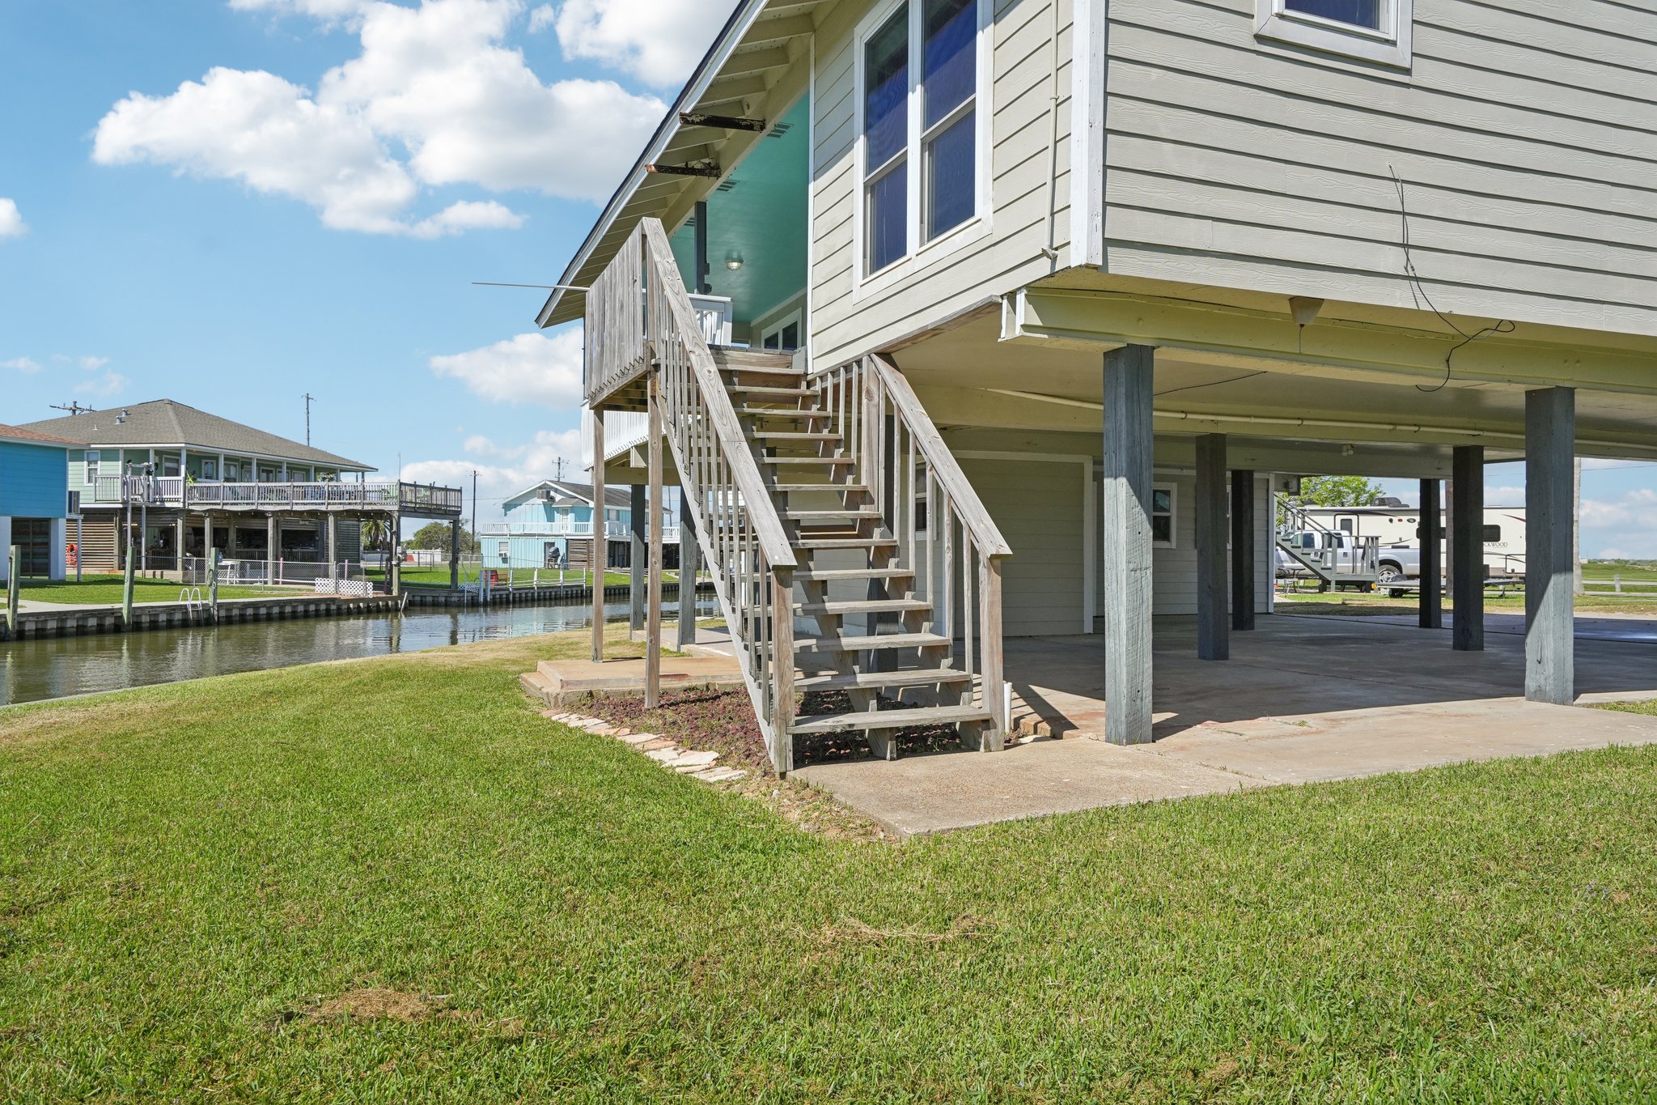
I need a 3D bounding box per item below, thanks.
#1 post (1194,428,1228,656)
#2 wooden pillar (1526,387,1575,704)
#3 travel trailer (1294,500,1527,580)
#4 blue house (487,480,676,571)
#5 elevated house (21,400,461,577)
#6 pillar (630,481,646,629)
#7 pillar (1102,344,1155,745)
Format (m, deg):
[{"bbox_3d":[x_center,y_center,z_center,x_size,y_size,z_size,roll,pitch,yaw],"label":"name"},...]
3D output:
[{"bbox_3d":[4.030,-0.040,11.550,0.205,2.340,0.205,0,0,-22],"label":"post"},{"bbox_3d":[5.410,-0.038,8.270,0.210,2.340,0.210,0,0,-22],"label":"wooden pillar"},{"bbox_3d":[20.600,-0.200,38.600,8.700,3.240,2.450,0,0,5],"label":"travel trailer"},{"bbox_3d":[-20.900,-2.100,95.000,10.800,6.950,15.000,0,0,13],"label":"blue house"},{"bbox_3d":[-26.650,-2.970,52.070,22.000,8.550,13.800,0,0,10],"label":"elevated house"},{"bbox_3d":[-3.320,0.130,19.200,0.210,2.560,0.210,0,0,-22],"label":"pillar"},{"bbox_3d":[1.790,-0.035,6.560,0.205,2.330,0.205,0,0,-22],"label":"pillar"}]

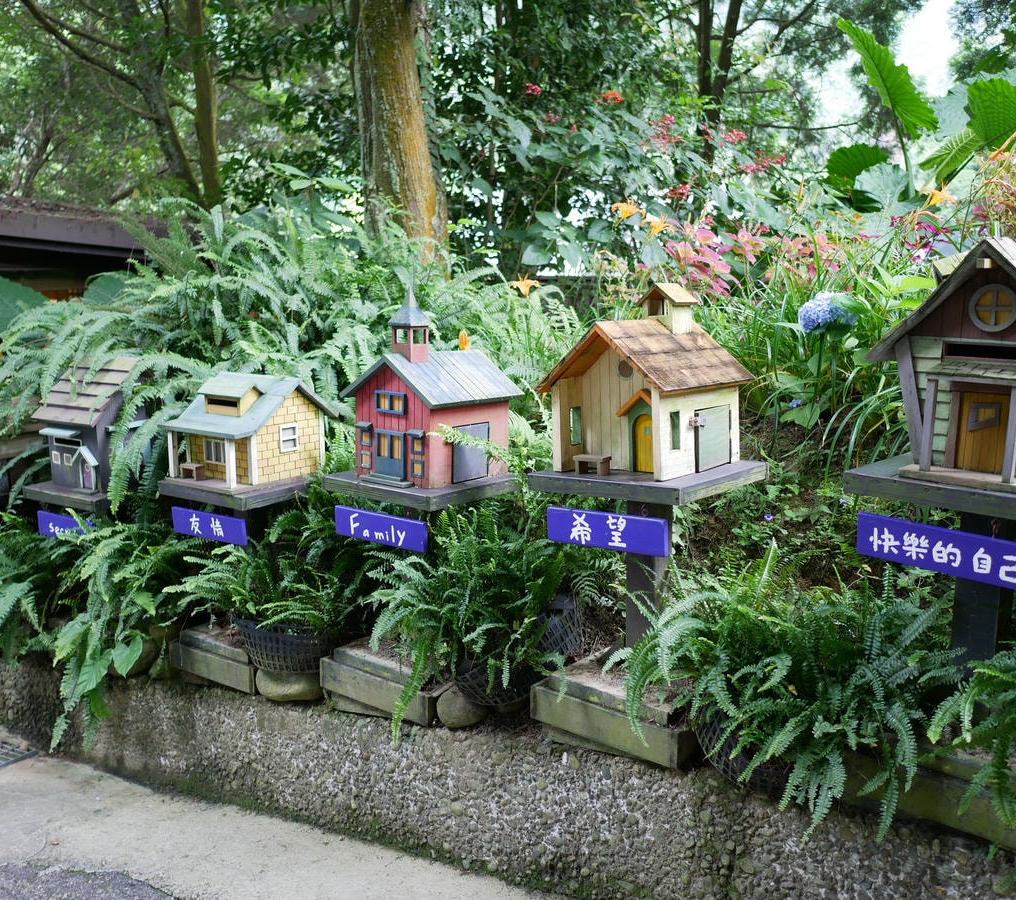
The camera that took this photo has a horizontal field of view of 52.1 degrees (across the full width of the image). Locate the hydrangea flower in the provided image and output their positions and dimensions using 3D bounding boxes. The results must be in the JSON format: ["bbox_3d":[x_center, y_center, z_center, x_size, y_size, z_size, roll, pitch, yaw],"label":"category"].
[{"bbox_3d":[0.968,-0.413,3.150,0.165,0.135,0.165,0,9,0],"label":"hydrangea flower"}]

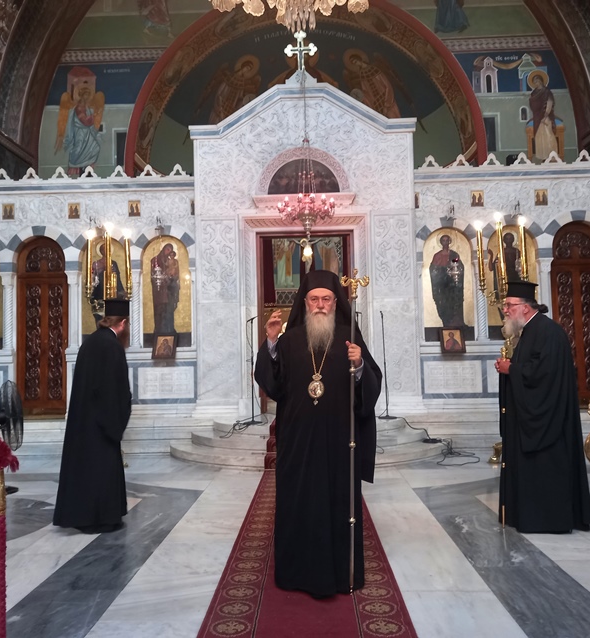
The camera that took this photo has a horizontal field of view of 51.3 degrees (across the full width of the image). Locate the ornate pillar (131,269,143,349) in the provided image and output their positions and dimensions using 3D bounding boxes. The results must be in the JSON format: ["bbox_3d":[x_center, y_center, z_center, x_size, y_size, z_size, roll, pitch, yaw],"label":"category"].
[{"bbox_3d":[-2.449,-0.157,9.490,0.180,1.224,0.180,-1,-3,1],"label":"ornate pillar"}]

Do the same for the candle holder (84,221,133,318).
[{"bbox_3d":[-2.369,0.296,7.807,0.620,3.133,0.600,-1,-3,1],"label":"candle holder"}]

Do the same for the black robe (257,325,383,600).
[{"bbox_3d":[0.137,0.793,3.657,0.752,1.535,0.520,-1,-3,3],"label":"black robe"}]

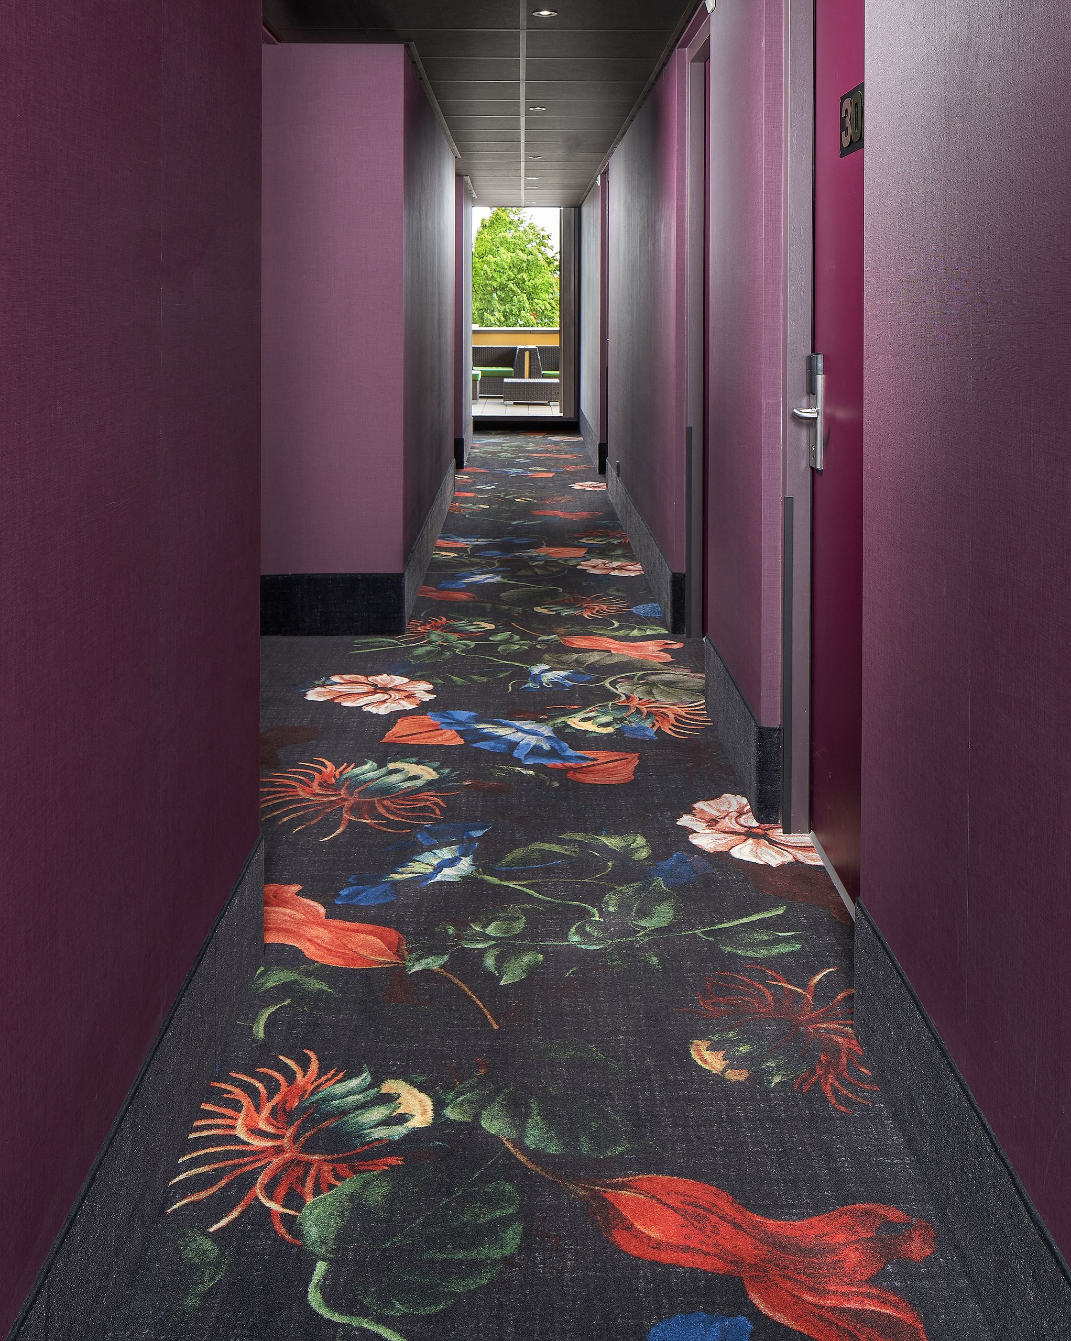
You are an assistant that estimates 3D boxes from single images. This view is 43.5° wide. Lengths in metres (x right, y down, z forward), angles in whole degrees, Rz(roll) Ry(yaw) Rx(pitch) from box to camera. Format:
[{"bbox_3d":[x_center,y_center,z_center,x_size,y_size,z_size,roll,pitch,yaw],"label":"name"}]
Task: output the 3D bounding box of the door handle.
[{"bbox_3d":[0.639,-0.606,3.140,0.070,0.275,0.130,0,15,0],"label":"door handle"}]

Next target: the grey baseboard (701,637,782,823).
[{"bbox_3d":[0.596,0.147,3.857,0.065,0.252,0.950,0,15,0],"label":"grey baseboard"}]

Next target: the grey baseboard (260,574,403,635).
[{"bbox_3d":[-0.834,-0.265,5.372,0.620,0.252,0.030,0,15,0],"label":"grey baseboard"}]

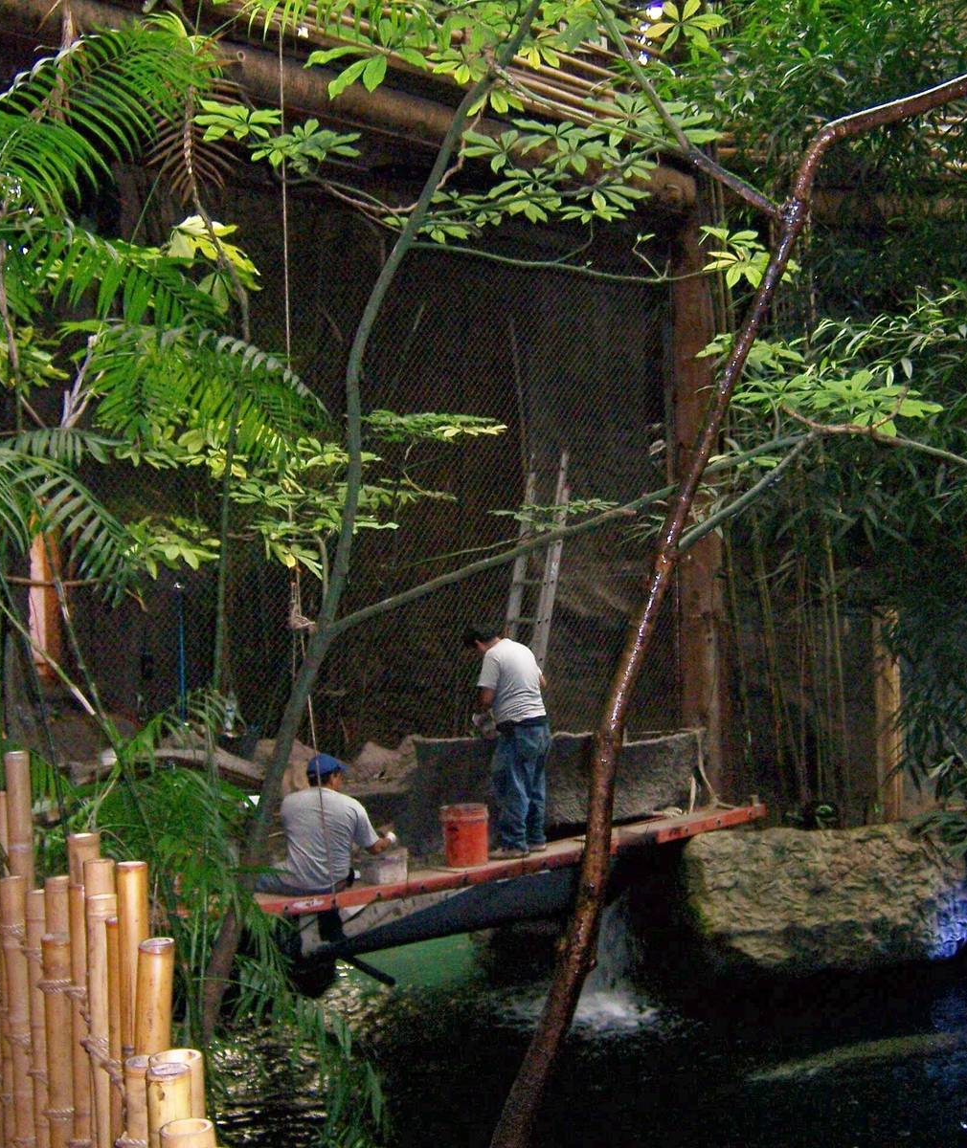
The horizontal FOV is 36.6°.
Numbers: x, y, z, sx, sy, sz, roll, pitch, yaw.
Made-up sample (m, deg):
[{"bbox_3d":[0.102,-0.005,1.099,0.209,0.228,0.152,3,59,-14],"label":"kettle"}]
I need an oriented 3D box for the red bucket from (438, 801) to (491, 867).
[{"bbox_3d":[-0.121,1.656,9.250,0.305,0.375,0.305,-1,2,0],"label":"red bucket"}]

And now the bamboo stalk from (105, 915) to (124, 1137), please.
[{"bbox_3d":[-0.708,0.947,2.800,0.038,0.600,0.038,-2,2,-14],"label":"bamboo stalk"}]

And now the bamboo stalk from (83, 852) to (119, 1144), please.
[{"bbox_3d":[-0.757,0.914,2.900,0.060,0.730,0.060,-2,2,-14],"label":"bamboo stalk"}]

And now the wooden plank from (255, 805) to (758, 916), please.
[{"bbox_3d":[0.119,1.856,9.466,4.500,0.100,0.350,-3,2,-35],"label":"wooden plank"}]

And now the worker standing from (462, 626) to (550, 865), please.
[{"bbox_3d":[0.159,1.084,9.450,0.480,1.520,0.460,-3,3,-37],"label":"worker standing"}]

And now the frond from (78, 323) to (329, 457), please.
[{"bbox_3d":[-0.830,-0.537,4.300,0.670,0.400,0.450,-1,2,0],"label":"frond"}]

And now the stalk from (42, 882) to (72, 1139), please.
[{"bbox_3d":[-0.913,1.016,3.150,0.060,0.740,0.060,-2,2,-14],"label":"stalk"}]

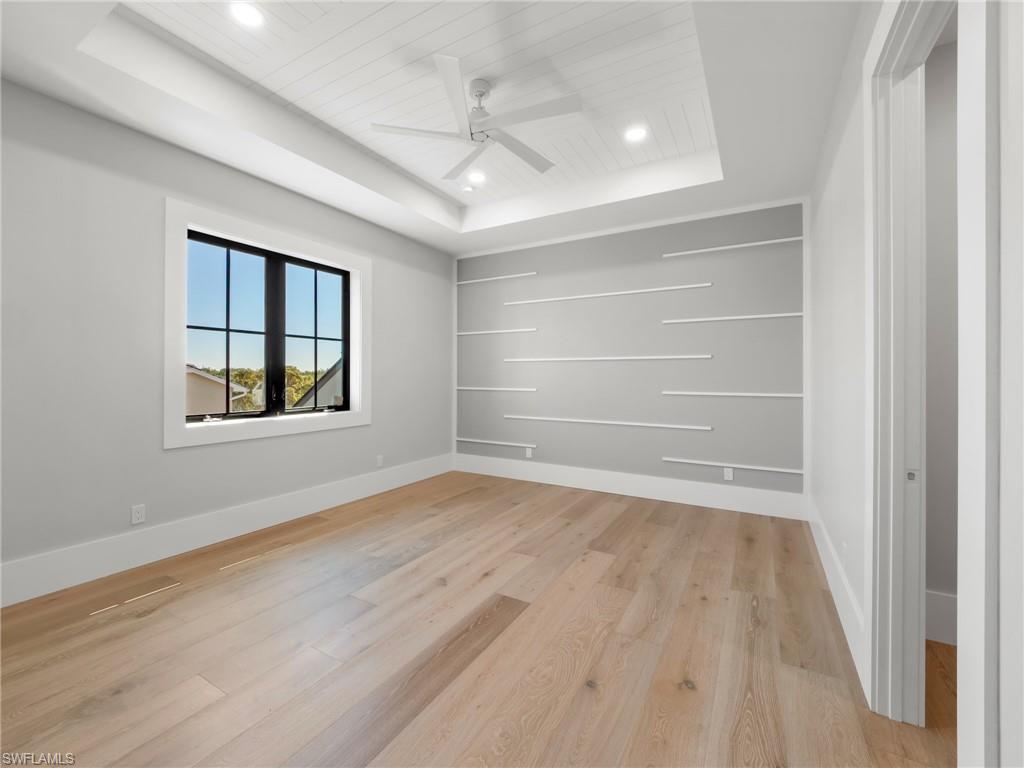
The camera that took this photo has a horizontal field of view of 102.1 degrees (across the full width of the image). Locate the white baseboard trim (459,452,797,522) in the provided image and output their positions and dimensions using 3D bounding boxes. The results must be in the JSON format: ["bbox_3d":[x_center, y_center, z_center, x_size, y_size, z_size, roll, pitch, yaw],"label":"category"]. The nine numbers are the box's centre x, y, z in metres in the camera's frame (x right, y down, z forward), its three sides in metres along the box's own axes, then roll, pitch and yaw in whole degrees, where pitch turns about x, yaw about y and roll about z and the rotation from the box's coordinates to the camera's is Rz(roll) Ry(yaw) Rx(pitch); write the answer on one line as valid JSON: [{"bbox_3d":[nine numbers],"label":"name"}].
[{"bbox_3d":[0.916,1.111,4.795,4.095,0.251,0.020,0,1,32],"label":"white baseboard trim"}]

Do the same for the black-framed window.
[{"bbox_3d":[-2.217,-0.461,3.895,0.100,1.530,1.615,0,1,31],"label":"black-framed window"}]

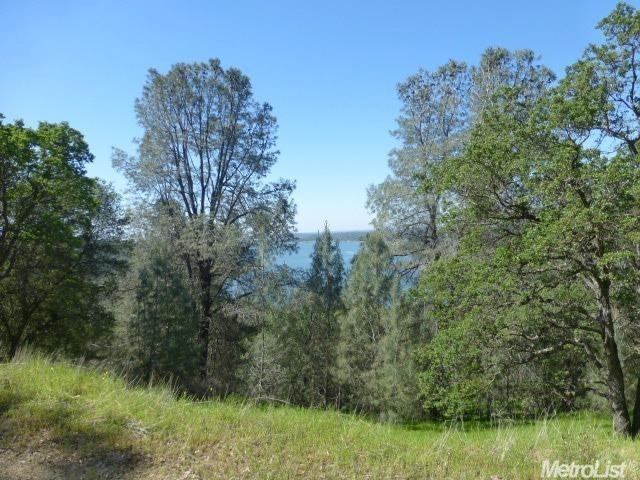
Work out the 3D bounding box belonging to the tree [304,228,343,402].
[{"bbox_3d":[0.152,2.586,15.000,1.350,6.220,1.500,0,1,0],"label":"tree"}]

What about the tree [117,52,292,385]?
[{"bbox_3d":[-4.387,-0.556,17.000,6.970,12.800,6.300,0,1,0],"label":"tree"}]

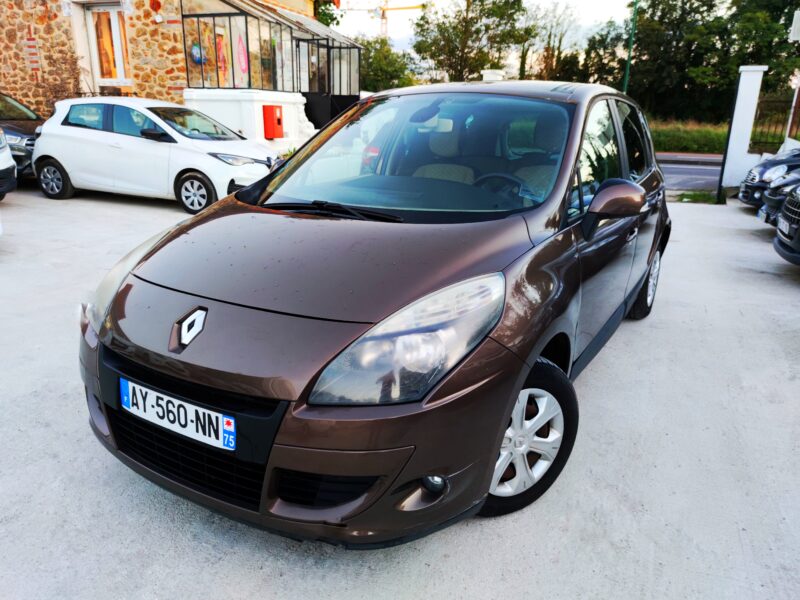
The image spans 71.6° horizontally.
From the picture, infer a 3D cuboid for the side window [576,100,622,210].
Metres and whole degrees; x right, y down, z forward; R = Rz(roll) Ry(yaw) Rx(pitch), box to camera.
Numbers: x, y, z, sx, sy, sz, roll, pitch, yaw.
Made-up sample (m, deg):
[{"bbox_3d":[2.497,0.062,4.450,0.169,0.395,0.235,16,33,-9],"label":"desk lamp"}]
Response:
[{"bbox_3d":[0.953,-0.708,2.655,0.070,0.500,0.920,-8,10,34],"label":"side window"}]

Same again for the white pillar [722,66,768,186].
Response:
[{"bbox_3d":[6.821,-3.412,11.014,0.480,2.371,0.480,7,17,20],"label":"white pillar"}]

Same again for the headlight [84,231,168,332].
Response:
[{"bbox_3d":[-1.023,-0.074,2.197,0.360,0.320,0.560,12,20,36],"label":"headlight"}]

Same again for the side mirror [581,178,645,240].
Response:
[{"bbox_3d":[0.839,-0.360,2.178,0.240,0.210,0.160,10,19,30],"label":"side mirror"}]

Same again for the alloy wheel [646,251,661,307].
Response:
[{"bbox_3d":[1.861,-0.164,4.190,0.150,0.420,0.420,10,19,30],"label":"alloy wheel"}]

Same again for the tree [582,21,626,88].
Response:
[{"bbox_3d":[14.726,-15.325,40.563,3.600,9.593,3.600,6,17,18],"label":"tree"}]

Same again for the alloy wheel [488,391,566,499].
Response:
[{"bbox_3d":[0.393,0.487,1.972,0.420,0.420,0.150,-8,18,-26],"label":"alloy wheel"}]

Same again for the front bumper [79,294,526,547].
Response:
[{"bbox_3d":[-0.523,0.353,1.942,1.780,0.580,0.650,10,19,30],"label":"front bumper"}]

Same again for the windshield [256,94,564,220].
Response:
[{"bbox_3d":[0.016,-0.673,2.533,1.420,0.160,1.100,10,48,30],"label":"windshield"}]

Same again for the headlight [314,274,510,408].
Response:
[{"bbox_3d":[0.066,0.116,1.594,0.360,0.280,0.600,10,19,30],"label":"headlight"}]

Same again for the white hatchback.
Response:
[{"bbox_3d":[-3.800,-2.360,8.860,4.080,1.560,1.760,5,18,16],"label":"white hatchback"}]

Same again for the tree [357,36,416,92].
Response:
[{"bbox_3d":[-0.797,-8.014,22.635,3.600,4.900,3.600,0,17,-2],"label":"tree"}]

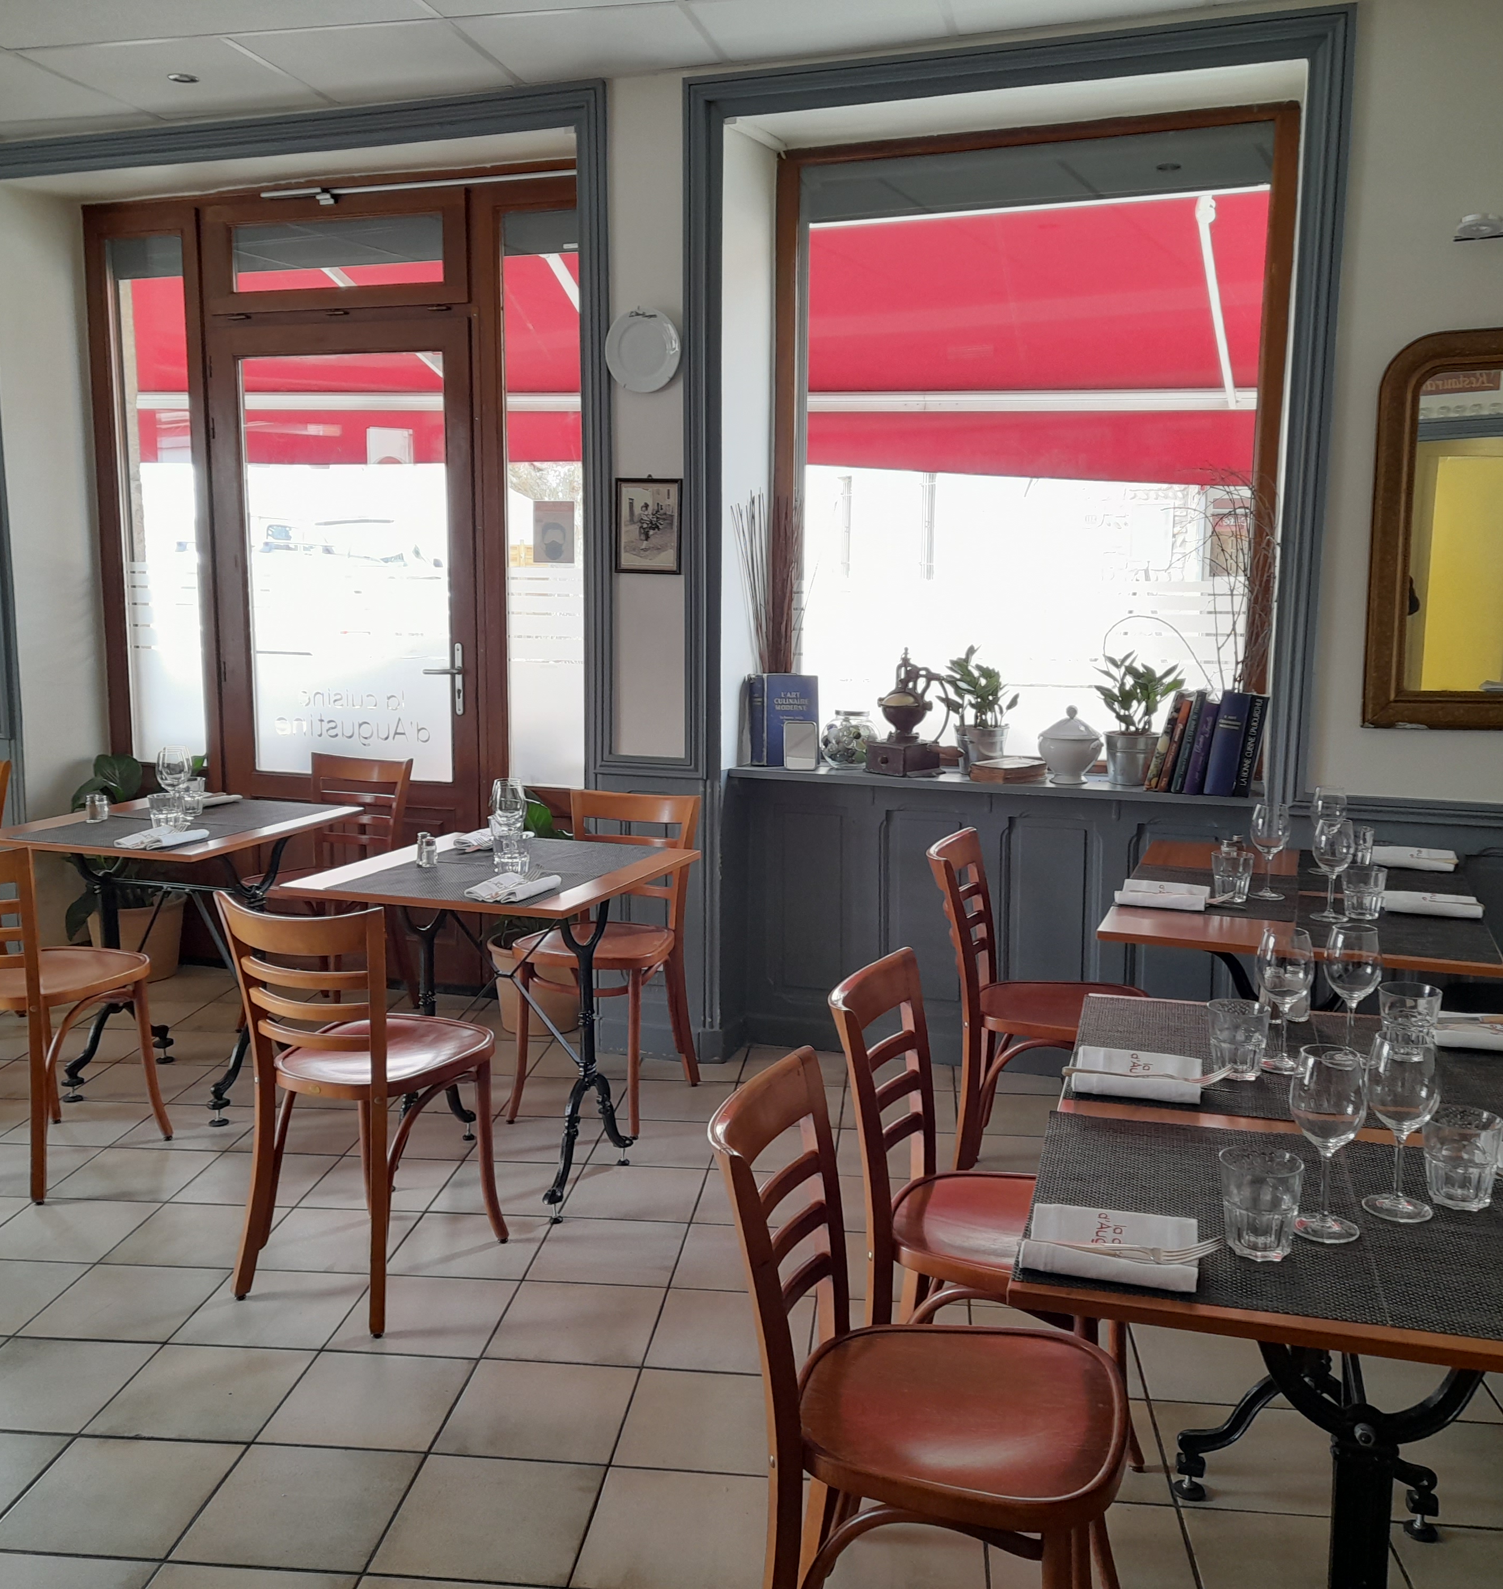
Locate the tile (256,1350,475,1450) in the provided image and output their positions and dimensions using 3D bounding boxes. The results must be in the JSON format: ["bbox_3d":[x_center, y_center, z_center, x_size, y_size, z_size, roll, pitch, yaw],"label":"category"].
[{"bbox_3d":[-0.670,1.076,2.705,0.300,0.010,0.300,1,9,6],"label":"tile"}]

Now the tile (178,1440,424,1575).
[{"bbox_3d":[-0.703,1.121,2.407,0.299,0.010,0.299,1,9,6],"label":"tile"}]

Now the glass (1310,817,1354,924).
[{"bbox_3d":[1.149,0.148,3.026,0.077,0.196,0.077,3,9,19],"label":"glass"}]

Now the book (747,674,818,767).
[{"bbox_3d":[0.106,-0.226,4.596,0.172,0.266,0.080,-3,9,-20],"label":"book"}]

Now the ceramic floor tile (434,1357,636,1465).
[{"bbox_3d":[-0.370,1.090,2.695,0.302,0.010,0.302,1,9,6],"label":"ceramic floor tile"}]

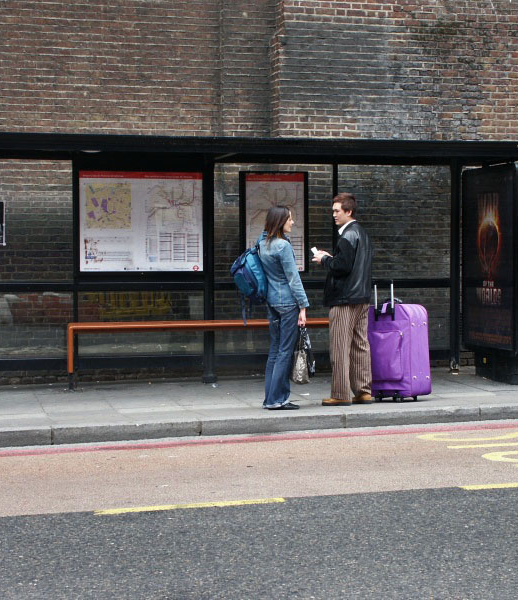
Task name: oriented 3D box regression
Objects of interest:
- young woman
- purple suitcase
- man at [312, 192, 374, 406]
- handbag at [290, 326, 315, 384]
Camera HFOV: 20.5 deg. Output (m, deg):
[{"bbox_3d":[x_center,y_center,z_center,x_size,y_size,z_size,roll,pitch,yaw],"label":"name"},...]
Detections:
[{"bbox_3d":[0.204,0.059,12.081,0.380,1.700,0.470,-2,3,-42],"label":"young woman"},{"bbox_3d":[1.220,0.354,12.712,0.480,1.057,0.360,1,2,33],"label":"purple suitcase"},{"bbox_3d":[0.721,-0.011,12.318,0.470,1.818,0.520,0,2,16],"label":"man"},{"bbox_3d":[0.367,0.465,12.005,0.250,0.486,0.130,-2,3,-42],"label":"handbag"}]

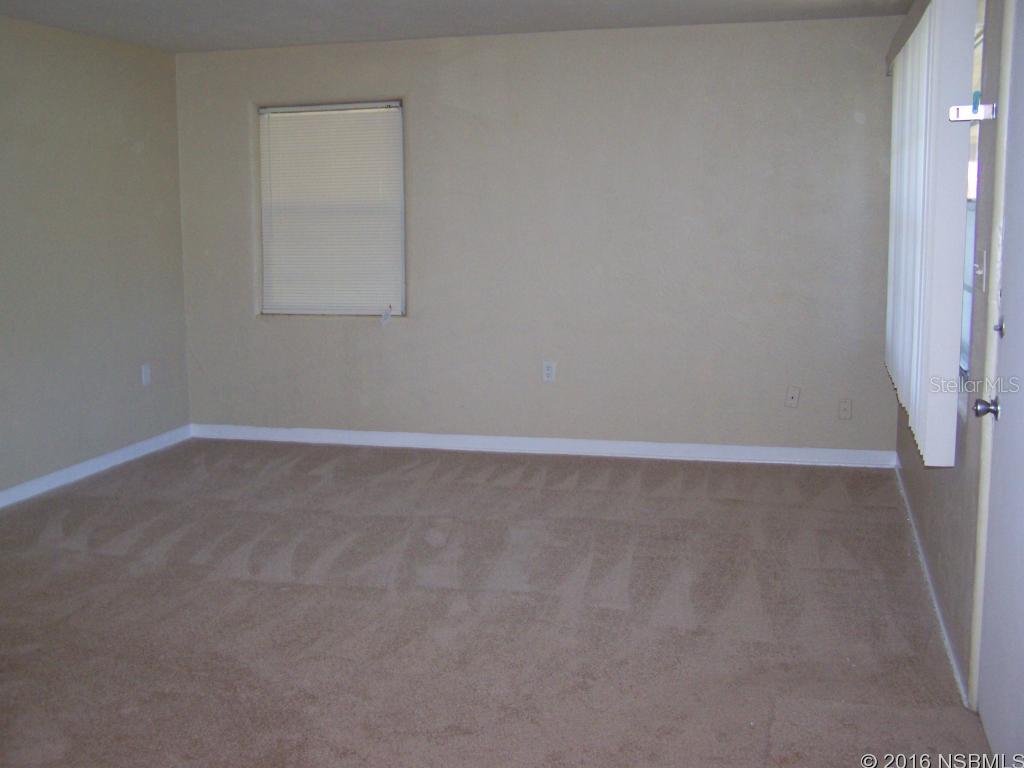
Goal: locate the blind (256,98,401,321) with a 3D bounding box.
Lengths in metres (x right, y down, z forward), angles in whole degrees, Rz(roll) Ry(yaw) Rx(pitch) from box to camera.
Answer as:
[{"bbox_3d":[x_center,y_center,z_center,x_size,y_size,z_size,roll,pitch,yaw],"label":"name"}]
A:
[{"bbox_3d":[-1.082,-1.040,6.760,0.951,1.259,0.100,2,9,15],"label":"blind"}]

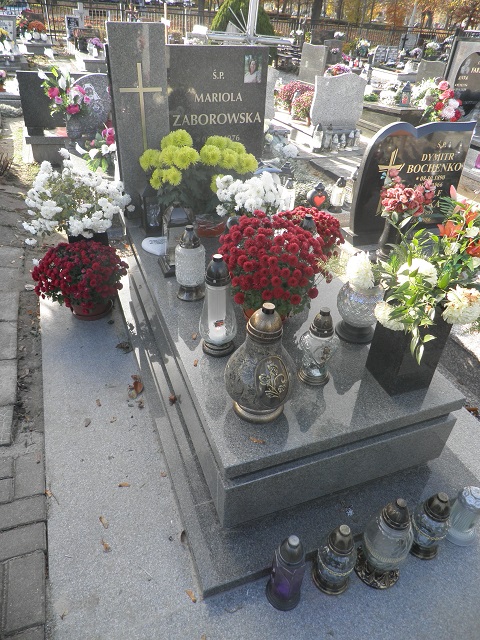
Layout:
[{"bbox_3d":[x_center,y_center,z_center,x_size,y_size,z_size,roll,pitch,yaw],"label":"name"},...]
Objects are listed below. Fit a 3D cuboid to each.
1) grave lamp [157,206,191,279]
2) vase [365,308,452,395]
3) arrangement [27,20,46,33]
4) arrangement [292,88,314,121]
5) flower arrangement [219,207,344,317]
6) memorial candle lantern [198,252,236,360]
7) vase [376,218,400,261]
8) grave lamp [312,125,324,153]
[{"bbox_3d":[-0.273,-0.362,1.940,0.163,0.289,0.163,-10,37,-18],"label":"grave lamp"},{"bbox_3d":[0.518,0.062,1.369,0.143,0.310,0.144,-10,37,-18],"label":"vase"},{"bbox_3d":[-5.259,-7.578,11.495,0.500,0.380,0.500,-10,37,-18],"label":"arrangement"},{"bbox_3d":[0.758,-2.454,5.117,0.301,0.369,0.301,-10,37,-18],"label":"arrangement"},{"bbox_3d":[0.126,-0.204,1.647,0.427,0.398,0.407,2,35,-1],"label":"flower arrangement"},{"bbox_3d":[-0.068,-0.050,1.454,0.133,0.351,0.133,2,35,-1],"label":"memorial candle lantern"},{"bbox_3d":[0.873,-0.482,2.633,0.110,0.240,0.110,-10,37,-18],"label":"vase"},{"bbox_3d":[0.842,-1.918,4.678,0.100,0.260,0.100,-10,37,-18],"label":"grave lamp"}]

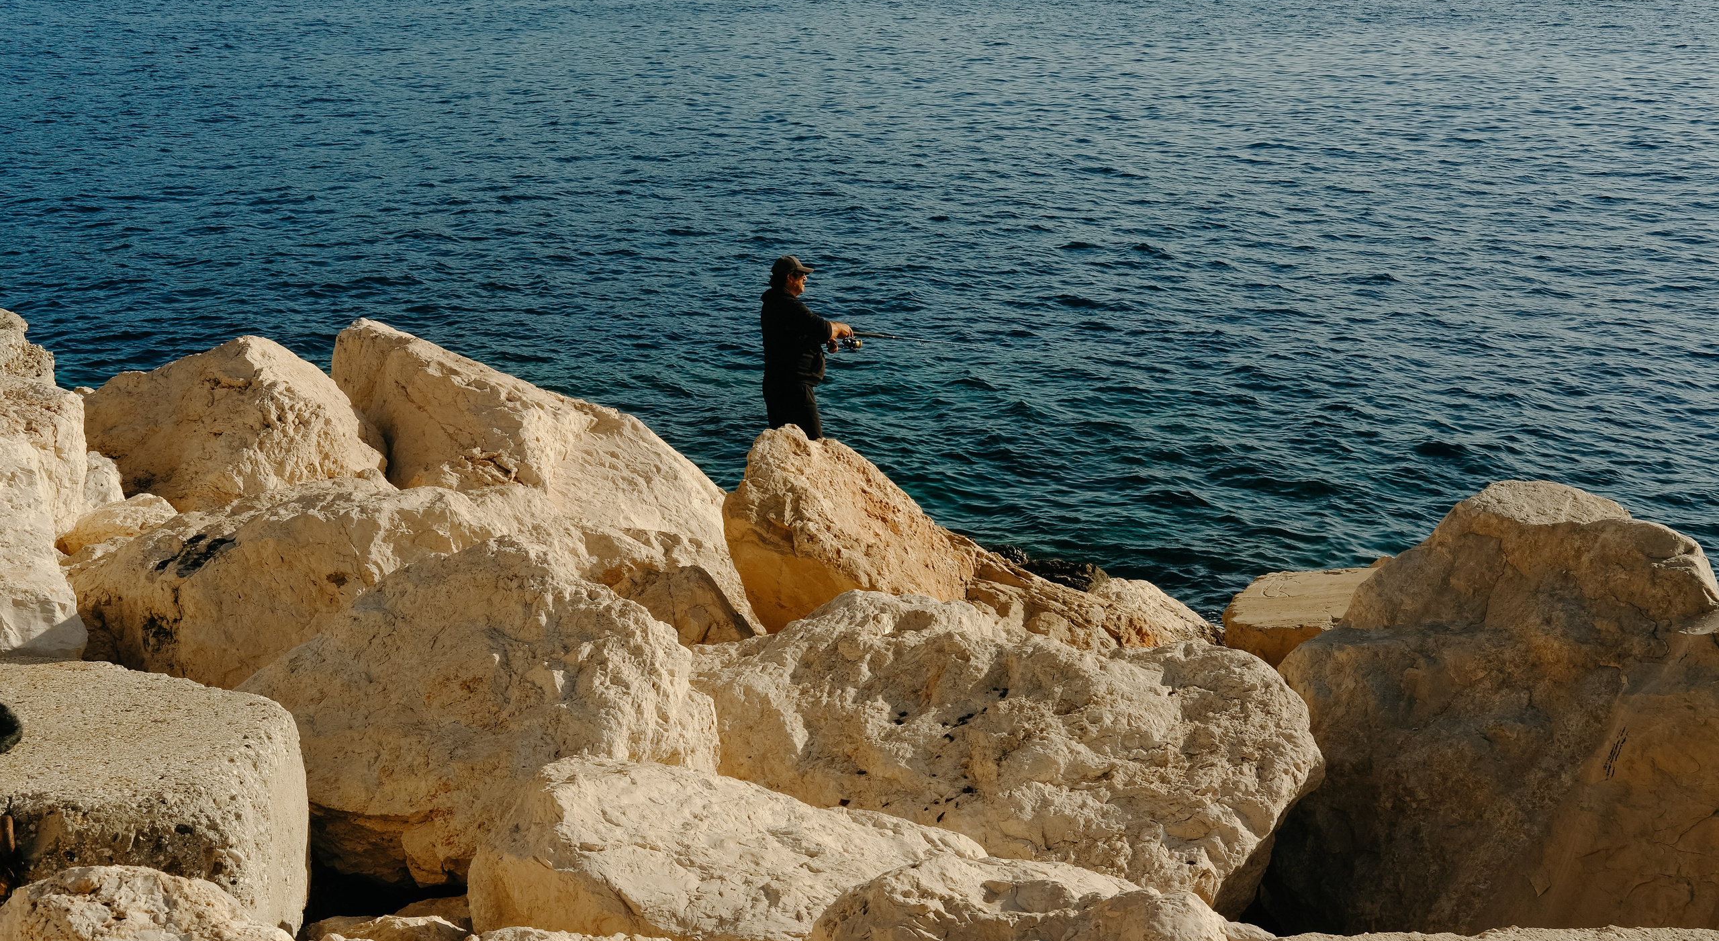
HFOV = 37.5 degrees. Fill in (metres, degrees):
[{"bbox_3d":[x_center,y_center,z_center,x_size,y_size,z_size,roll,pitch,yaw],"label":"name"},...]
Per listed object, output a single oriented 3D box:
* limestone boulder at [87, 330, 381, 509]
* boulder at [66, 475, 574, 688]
[{"bbox_3d":[-2.927,-0.192,11.900,1.400,0.900,1.200,0,13,0],"label":"limestone boulder"},{"bbox_3d":[-2.078,0.476,9.800,1.900,0.900,1.200,0,13,0],"label":"boulder"}]

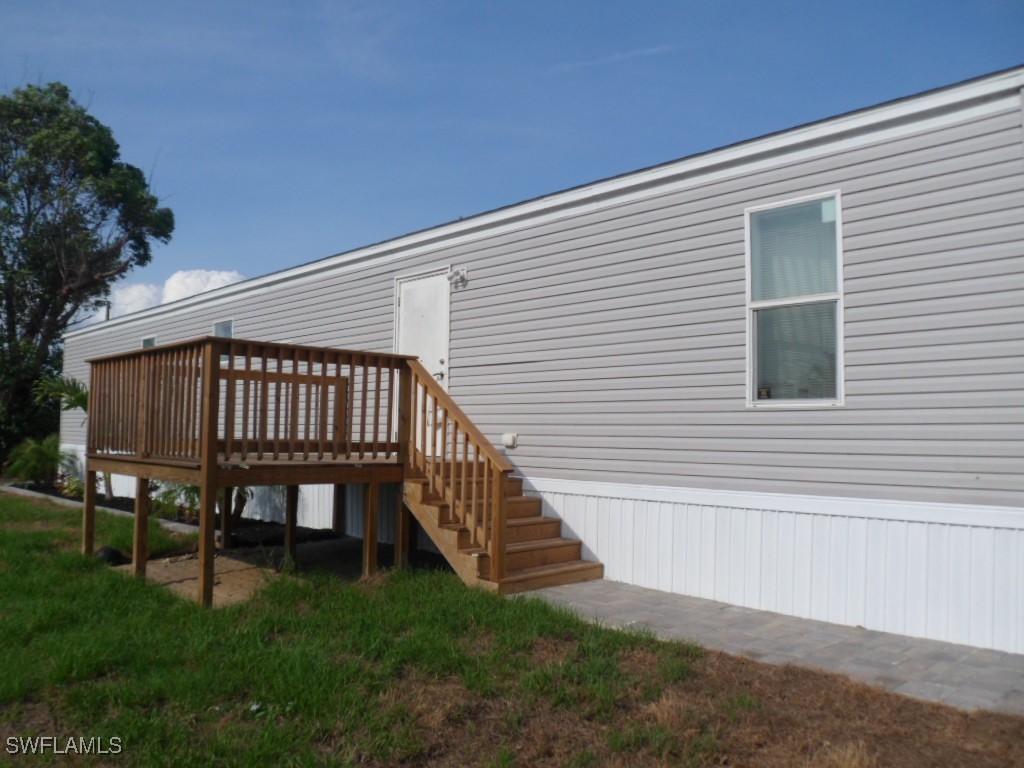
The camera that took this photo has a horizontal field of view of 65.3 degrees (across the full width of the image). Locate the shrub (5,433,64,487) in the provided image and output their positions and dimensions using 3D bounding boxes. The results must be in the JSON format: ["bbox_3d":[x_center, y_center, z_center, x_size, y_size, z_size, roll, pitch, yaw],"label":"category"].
[{"bbox_3d":[-10.403,1.688,17.400,1.200,1.120,1.200,-3,-5,45],"label":"shrub"}]

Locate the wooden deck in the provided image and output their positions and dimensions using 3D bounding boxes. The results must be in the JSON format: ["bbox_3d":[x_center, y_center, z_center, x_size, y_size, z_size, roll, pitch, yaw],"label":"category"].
[{"bbox_3d":[-1.738,0.743,7.430,4.200,1.950,2.950,-3,-5,45],"label":"wooden deck"}]

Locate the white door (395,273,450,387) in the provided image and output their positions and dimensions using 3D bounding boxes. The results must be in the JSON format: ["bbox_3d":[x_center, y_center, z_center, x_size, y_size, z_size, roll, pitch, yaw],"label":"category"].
[{"bbox_3d":[-1.008,-0.228,8.861,0.950,2.060,0.080,-3,-5,45],"label":"white door"}]

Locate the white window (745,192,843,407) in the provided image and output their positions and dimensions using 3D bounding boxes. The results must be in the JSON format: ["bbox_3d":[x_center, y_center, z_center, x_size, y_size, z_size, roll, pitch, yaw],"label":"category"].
[{"bbox_3d":[2.040,-0.596,5.824,0.738,1.526,0.080,-3,-5,45],"label":"white window"}]

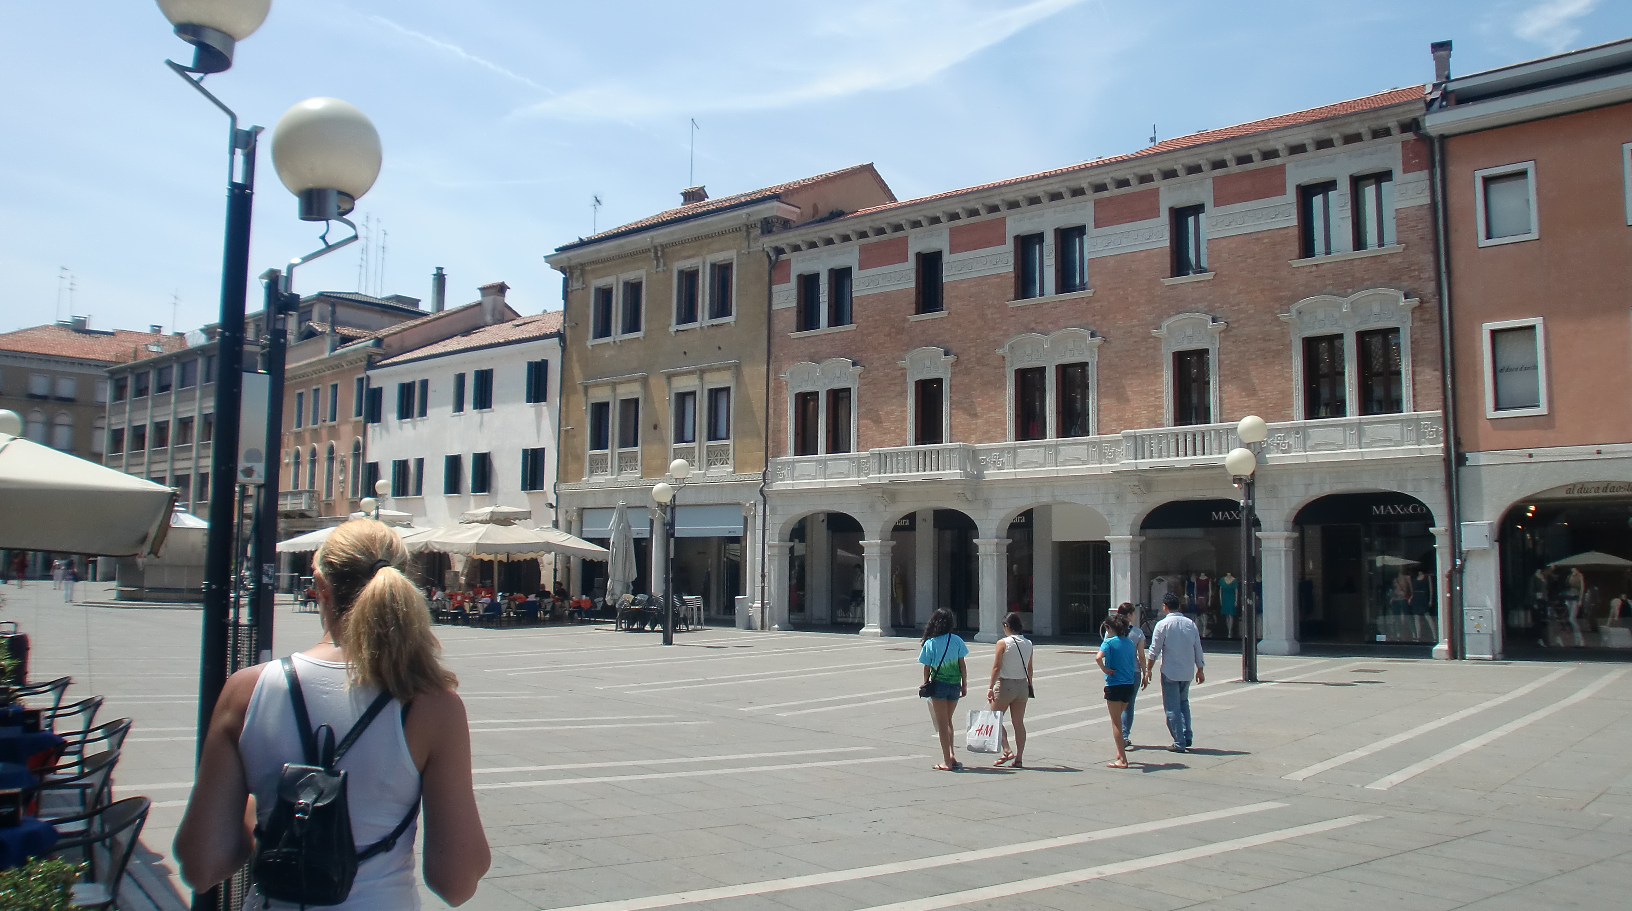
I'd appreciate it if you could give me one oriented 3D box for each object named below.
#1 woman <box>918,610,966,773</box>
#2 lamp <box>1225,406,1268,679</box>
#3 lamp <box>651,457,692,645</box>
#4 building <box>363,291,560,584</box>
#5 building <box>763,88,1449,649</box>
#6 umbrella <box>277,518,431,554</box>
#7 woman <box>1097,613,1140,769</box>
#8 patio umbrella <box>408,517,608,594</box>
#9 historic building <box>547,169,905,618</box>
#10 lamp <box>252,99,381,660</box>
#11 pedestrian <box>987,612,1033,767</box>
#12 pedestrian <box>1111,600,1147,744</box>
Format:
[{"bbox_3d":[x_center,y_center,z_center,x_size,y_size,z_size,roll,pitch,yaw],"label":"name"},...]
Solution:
[{"bbox_3d":[1.256,2.285,12.134,0.460,1.570,0.330,3,-6,-20],"label":"woman"},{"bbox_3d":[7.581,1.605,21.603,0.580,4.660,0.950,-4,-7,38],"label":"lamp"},{"bbox_3d":[-3.771,2.531,32.250,0.600,4.851,1.200,-4,-8,38],"label":"lamp"},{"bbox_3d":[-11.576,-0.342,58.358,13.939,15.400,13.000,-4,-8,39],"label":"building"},{"bbox_3d":[9.504,-1.593,38.768,20.400,14.400,10.500,-4,-7,38],"label":"building"},{"bbox_3d":[-19.022,4.447,50.703,5.600,3.945,5.000,-4,-8,40],"label":"umbrella"},{"bbox_3d":[3.009,2.334,12.228,0.430,1.521,0.340,4,-7,-27],"label":"woman"},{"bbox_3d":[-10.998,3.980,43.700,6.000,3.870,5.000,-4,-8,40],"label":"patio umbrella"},{"bbox_3d":[-2.474,-2.086,50.214,11.255,17.400,12.000,-4,-8,38],"label":"historic building"},{"bbox_3d":[-2.397,0.313,5.706,0.560,4.050,0.540,1,-6,0],"label":"lamp"},{"bbox_3d":[1.952,2.292,12.250,0.420,1.540,0.330,3,-6,-20],"label":"pedestrian"},{"bbox_3d":[3.431,2.407,13.432,0.460,1.595,0.350,0,-6,3],"label":"pedestrian"}]

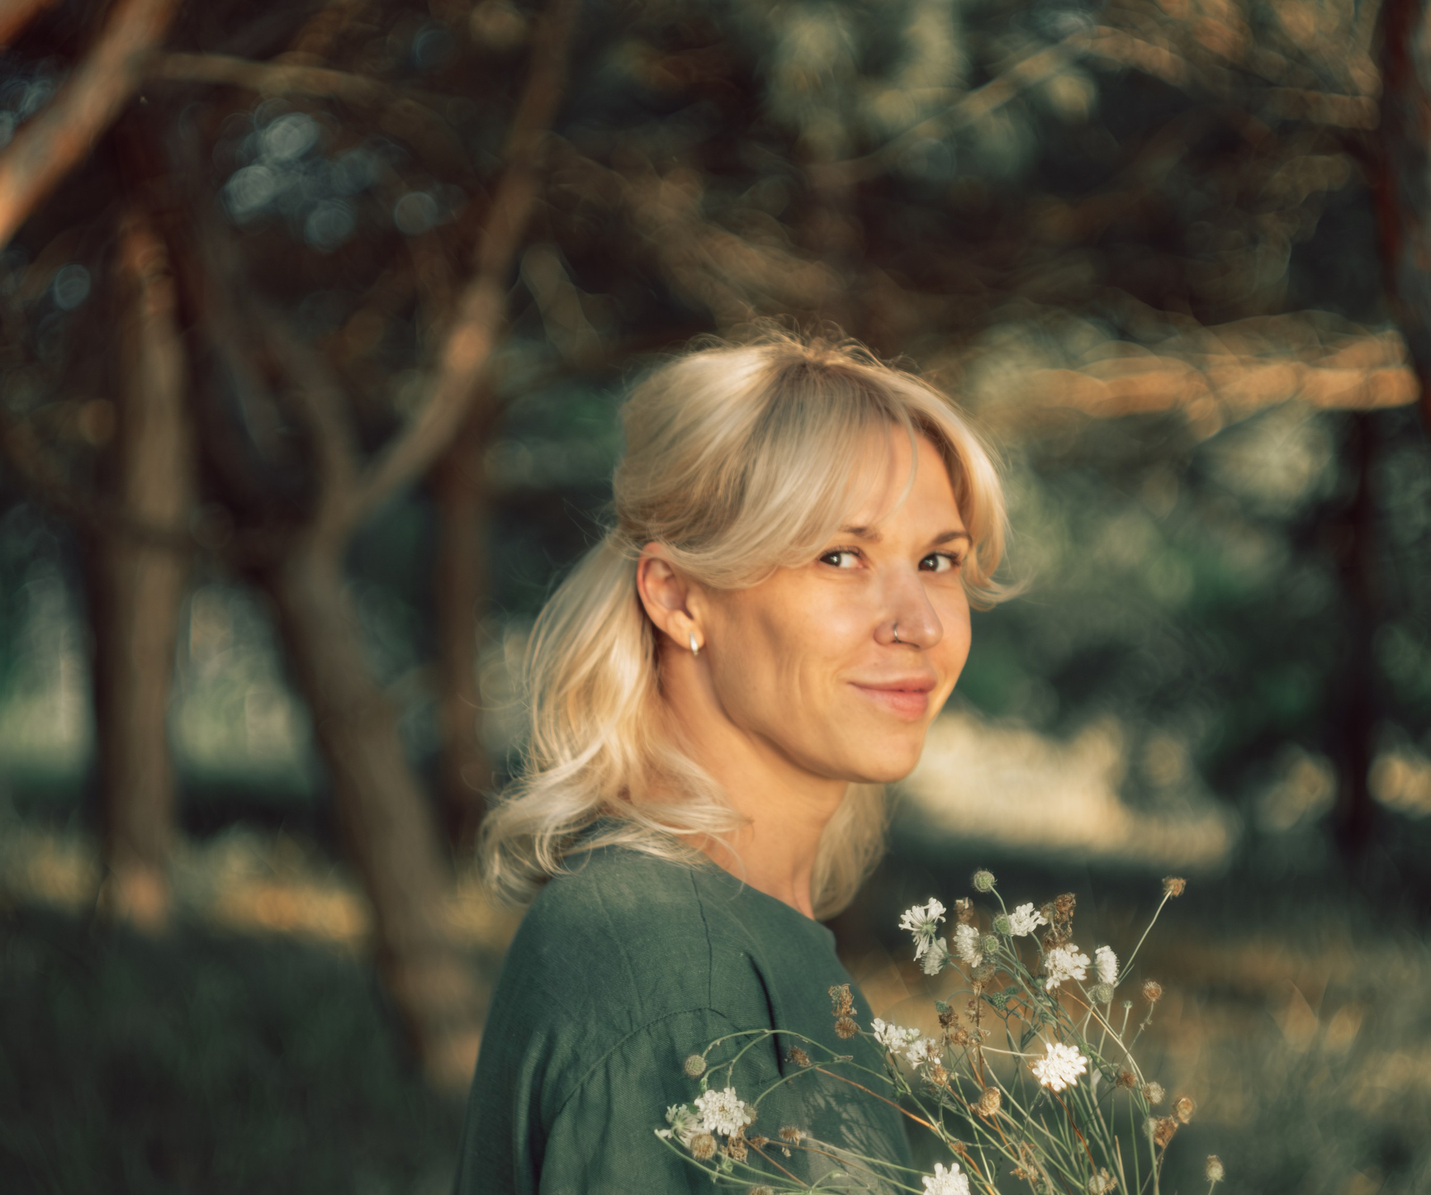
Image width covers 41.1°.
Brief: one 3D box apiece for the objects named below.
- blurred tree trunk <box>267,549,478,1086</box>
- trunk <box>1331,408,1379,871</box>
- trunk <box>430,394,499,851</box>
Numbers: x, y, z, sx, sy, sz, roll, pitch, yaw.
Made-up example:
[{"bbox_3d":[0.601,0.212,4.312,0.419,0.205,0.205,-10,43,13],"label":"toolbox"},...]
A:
[{"bbox_3d":[-0.946,0.599,5.300,0.310,1.540,0.310,-15,0,0],"label":"blurred tree trunk"},{"bbox_3d":[3.279,0.194,9.800,0.240,2.330,0.240,0,0,0],"label":"trunk"},{"bbox_3d":[-1.262,0.114,9.600,0.310,2.360,0.310,0,0,0],"label":"trunk"}]

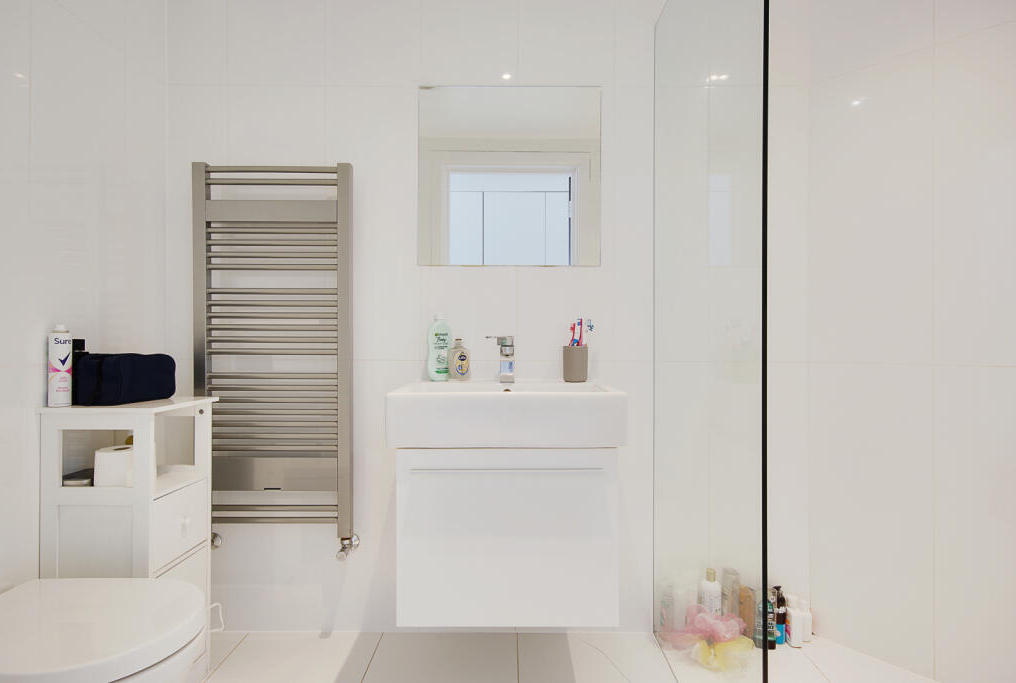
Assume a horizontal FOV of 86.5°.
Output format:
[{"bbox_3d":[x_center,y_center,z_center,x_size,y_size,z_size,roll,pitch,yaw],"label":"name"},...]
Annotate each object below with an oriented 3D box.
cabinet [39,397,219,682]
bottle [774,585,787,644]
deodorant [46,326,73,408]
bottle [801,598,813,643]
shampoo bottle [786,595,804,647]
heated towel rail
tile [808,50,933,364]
[{"bbox_3d":[-0.973,0.559,1.415,0.292,0.800,0.262,0,0,0],"label":"cabinet"},{"bbox_3d":[0.875,0.872,1.735,0.045,0.175,0.040,0,0,27],"label":"bottle"},{"bbox_3d":[-1.089,0.060,1.318,0.048,0.200,0.048,0,0,37],"label":"deodorant"},{"bbox_3d":[0.960,0.897,1.742,0.046,0.128,0.036,0,0,37],"label":"bottle"},{"bbox_3d":[0.913,0.884,1.720,0.040,0.155,0.052,0,0,-37],"label":"shampoo bottle"},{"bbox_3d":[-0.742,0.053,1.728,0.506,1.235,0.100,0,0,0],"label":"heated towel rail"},{"bbox_3d":[1.103,-0.388,1.656,0.010,0.904,0.322,0,0,-39],"label":"tile"}]

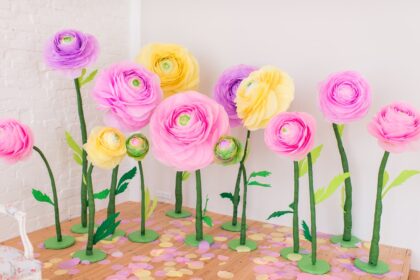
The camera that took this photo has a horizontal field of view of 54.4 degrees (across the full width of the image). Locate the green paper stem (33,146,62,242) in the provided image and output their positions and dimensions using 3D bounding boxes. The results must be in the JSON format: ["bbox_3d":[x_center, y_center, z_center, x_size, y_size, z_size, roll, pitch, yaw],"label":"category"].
[{"bbox_3d":[-1.159,0.394,2.916,0.203,0.696,0.090,0,7,0],"label":"green paper stem"}]

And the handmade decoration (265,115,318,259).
[{"bbox_3d":[0.514,0.307,2.700,0.344,0.977,0.280,5,8,25],"label":"handmade decoration"}]

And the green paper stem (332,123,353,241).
[{"bbox_3d":[1.055,0.347,3.242,0.155,0.983,0.100,-4,11,1],"label":"green paper stem"}]

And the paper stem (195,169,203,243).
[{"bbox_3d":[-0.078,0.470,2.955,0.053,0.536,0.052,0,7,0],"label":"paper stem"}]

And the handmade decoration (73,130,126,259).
[{"bbox_3d":[-0.788,0.384,2.929,0.345,0.974,0.290,-4,12,-25],"label":"handmade decoration"}]

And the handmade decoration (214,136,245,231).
[{"bbox_3d":[0.160,0.341,3.173,0.241,0.729,0.210,0,7,3],"label":"handmade decoration"}]

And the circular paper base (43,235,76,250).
[{"bbox_3d":[-1.081,0.732,2.939,0.220,0.013,0.220,0,7,0],"label":"circular paper base"}]

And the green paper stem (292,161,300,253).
[{"bbox_3d":[0.645,0.505,3.045,0.045,0.725,0.042,-2,11,1],"label":"green paper stem"}]

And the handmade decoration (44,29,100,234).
[{"bbox_3d":[-1.016,-0.052,3.042,0.417,1.518,0.370,2,7,0],"label":"handmade decoration"}]

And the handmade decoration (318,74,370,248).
[{"bbox_3d":[0.953,0.132,2.873,0.373,1.226,0.300,2,8,18],"label":"handmade decoration"}]

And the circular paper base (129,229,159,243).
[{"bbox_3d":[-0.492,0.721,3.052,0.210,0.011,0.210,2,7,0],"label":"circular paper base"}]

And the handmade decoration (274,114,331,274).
[{"bbox_3d":[0.627,0.366,2.795,0.410,1.099,0.310,4,11,15],"label":"handmade decoration"}]

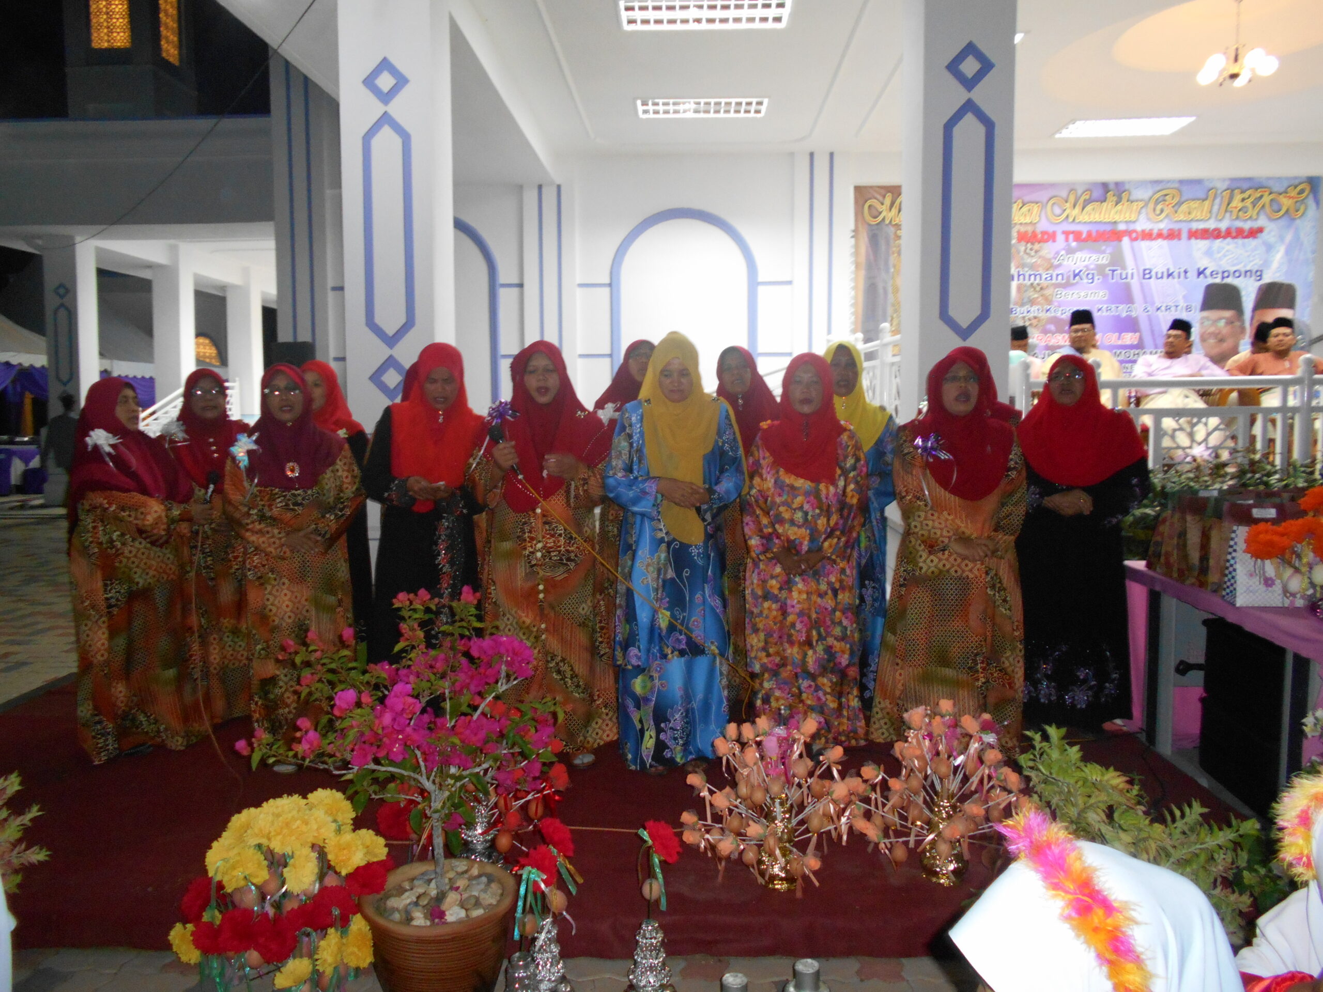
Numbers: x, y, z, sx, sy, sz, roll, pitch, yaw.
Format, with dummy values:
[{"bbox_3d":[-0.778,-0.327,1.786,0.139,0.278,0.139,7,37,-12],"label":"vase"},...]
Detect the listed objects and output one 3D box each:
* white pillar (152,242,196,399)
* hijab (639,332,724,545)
[{"bbox_3d":[-8.389,-2.244,17.107,0.460,3.950,0.460,0,5,2],"label":"white pillar"},{"bbox_3d":[0.077,-0.208,3.636,0.305,0.743,0.330,0,5,0],"label":"hijab"}]

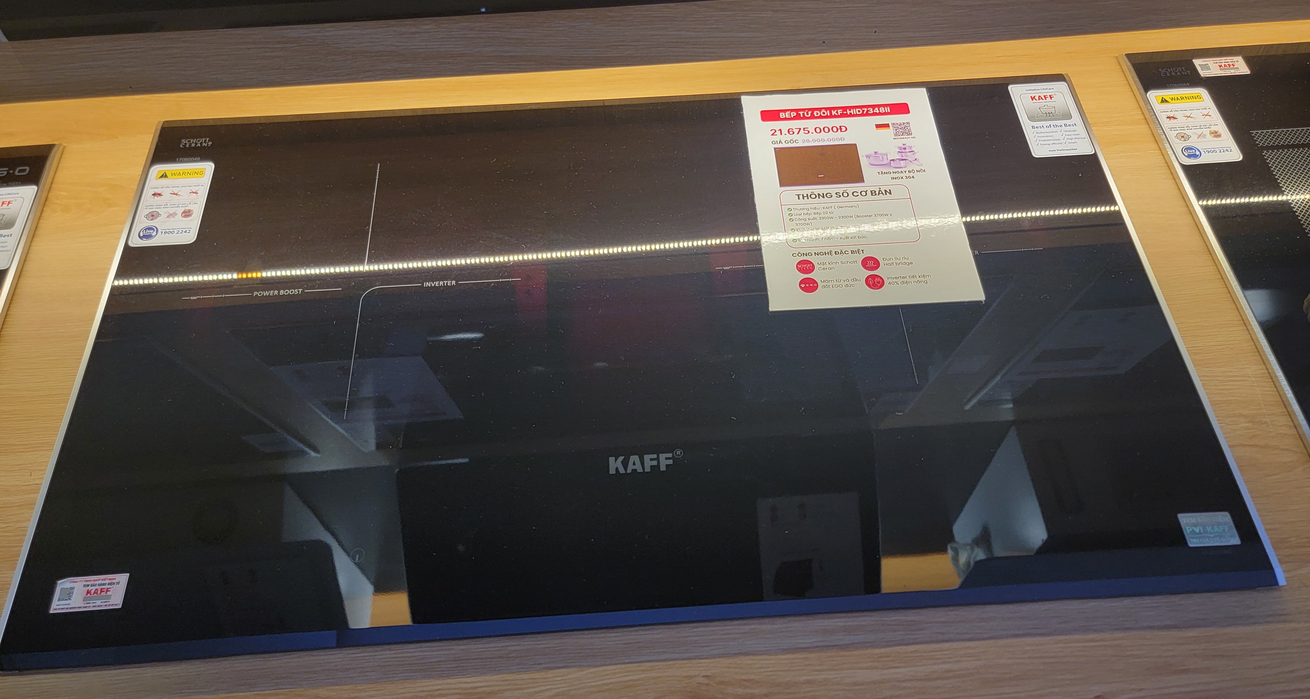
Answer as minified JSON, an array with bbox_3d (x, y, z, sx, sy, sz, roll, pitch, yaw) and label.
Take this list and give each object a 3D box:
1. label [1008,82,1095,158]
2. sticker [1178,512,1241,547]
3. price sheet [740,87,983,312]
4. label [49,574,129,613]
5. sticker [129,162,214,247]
[{"bbox_3d":[0.311,-0.182,0.714,0.049,0.001,0.080,-3,58,-1],"label":"label"},{"bbox_3d":[0.327,0.106,0.536,0.030,0.001,0.020,-3,58,-1],"label":"sticker"},{"bbox_3d":[0.149,-0.119,0.678,0.148,0.001,0.209,-3,58,-1],"label":"price sheet"},{"bbox_3d":[-0.327,0.141,0.525,0.040,0.001,0.020,-4,58,-2],"label":"label"},{"bbox_3d":[-0.362,-0.110,0.681,0.050,0.001,0.080,-4,58,-2],"label":"sticker"}]

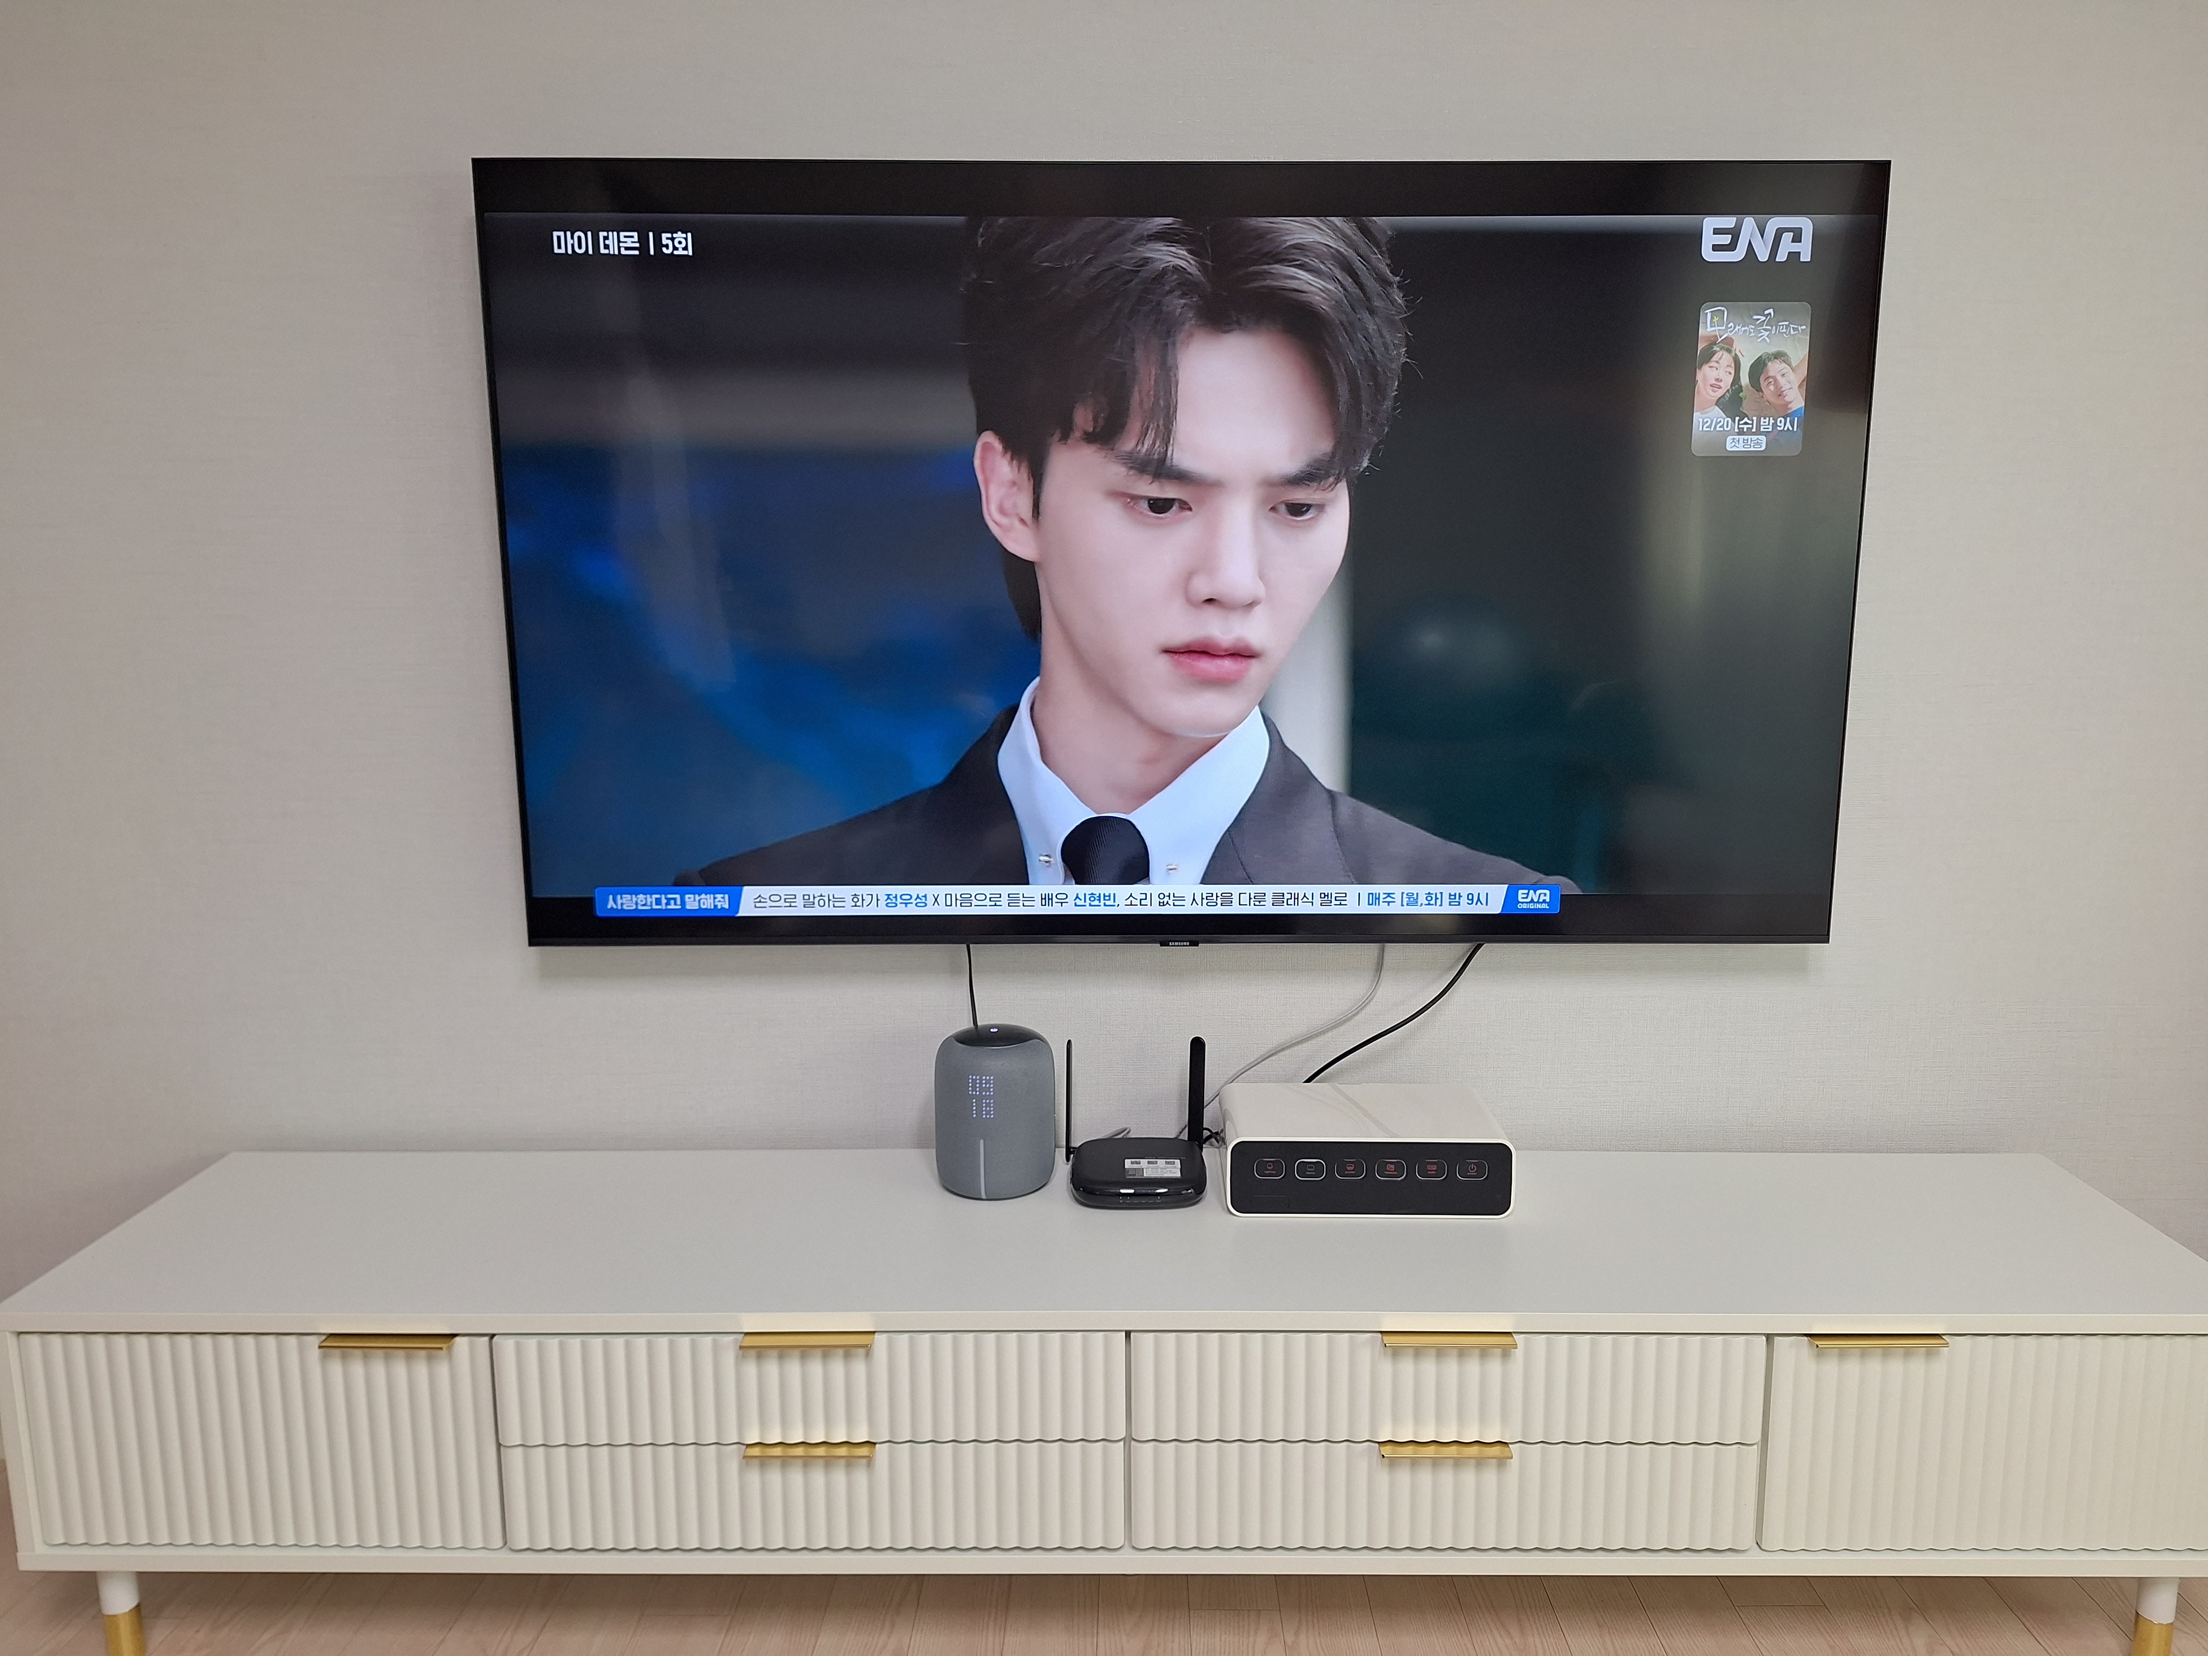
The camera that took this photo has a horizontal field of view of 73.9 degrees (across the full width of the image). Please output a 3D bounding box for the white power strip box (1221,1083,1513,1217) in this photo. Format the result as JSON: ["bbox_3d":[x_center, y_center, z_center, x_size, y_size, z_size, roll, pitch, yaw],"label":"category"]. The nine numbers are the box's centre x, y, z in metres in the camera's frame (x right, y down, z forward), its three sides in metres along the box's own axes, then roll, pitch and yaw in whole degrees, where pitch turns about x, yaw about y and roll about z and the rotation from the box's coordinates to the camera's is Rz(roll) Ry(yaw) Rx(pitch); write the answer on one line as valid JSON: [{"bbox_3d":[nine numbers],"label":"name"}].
[{"bbox_3d":[0.282,0.353,1.615,0.295,0.086,0.168,0,10,2],"label":"white power strip box"}]

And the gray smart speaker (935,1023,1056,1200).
[{"bbox_3d":[-0.127,0.325,1.701,0.139,0.173,0.139,0,10,0],"label":"gray smart speaker"}]

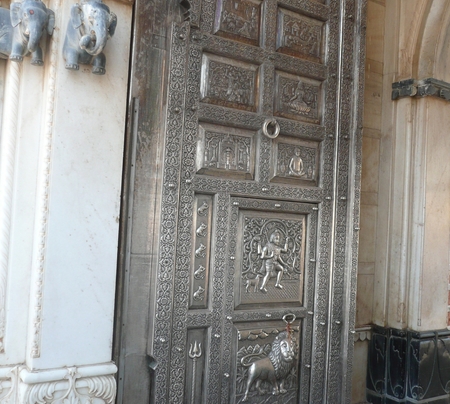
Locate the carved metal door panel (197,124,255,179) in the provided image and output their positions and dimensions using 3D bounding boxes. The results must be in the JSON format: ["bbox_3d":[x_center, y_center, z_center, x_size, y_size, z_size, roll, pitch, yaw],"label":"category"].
[{"bbox_3d":[0.021,-0.288,2.835,0.384,0.286,0.045,4,-3,-29],"label":"carved metal door panel"}]

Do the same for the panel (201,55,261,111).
[{"bbox_3d":[0.036,-0.698,2.852,0.370,0.280,0.045,4,-3,-29],"label":"panel"}]

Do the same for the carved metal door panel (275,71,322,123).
[{"bbox_3d":[0.475,-0.666,3.101,0.373,0.286,0.045,4,-3,-29],"label":"carved metal door panel"}]

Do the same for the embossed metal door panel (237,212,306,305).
[{"bbox_3d":[0.294,0.357,2.978,0.491,0.568,0.050,4,-3,-29],"label":"embossed metal door panel"}]

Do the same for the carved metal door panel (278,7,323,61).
[{"bbox_3d":[0.494,-1.068,3.119,0.368,0.281,0.045,4,-3,-29],"label":"carved metal door panel"}]

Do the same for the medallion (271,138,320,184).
[{"bbox_3d":[0.458,-0.256,3.083,0.377,0.286,0.045,4,-3,-29],"label":"medallion"}]

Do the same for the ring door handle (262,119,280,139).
[{"bbox_3d":[0.287,-0.442,2.961,0.118,0.118,0.035,4,-3,-29],"label":"ring door handle"}]

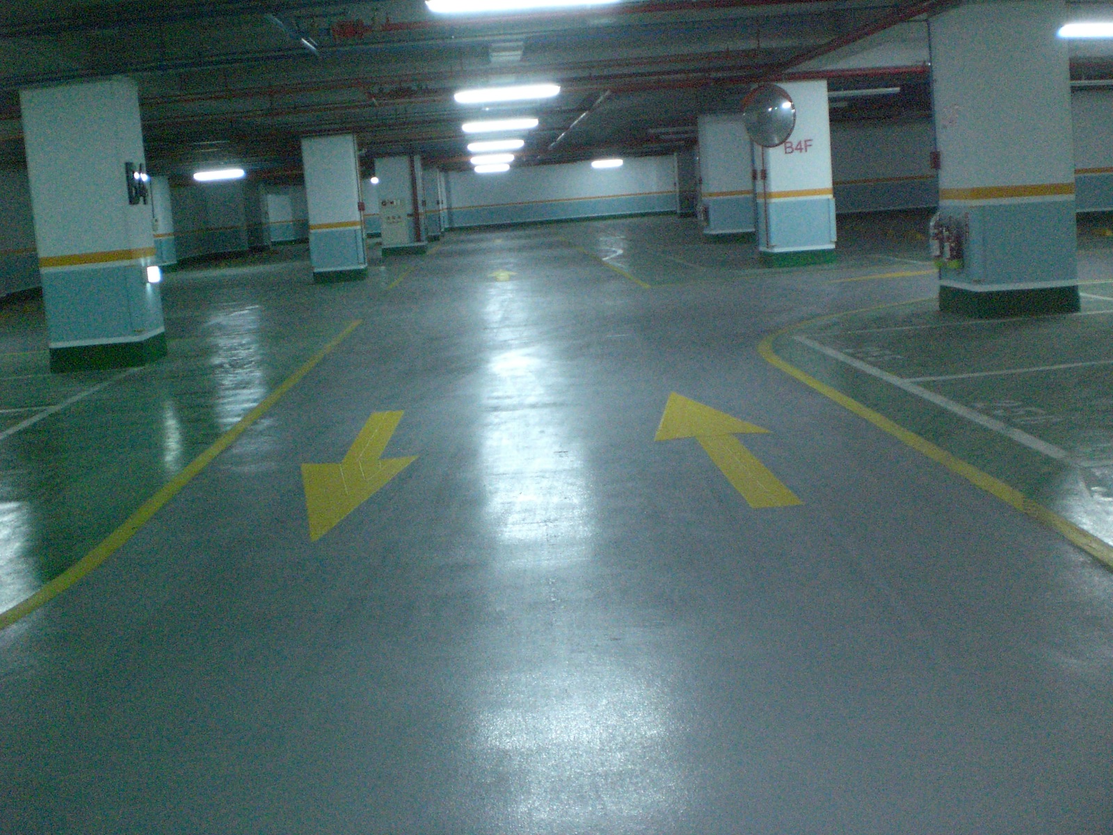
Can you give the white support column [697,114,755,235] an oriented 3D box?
[{"bbox_3d":[3.492,-4.861,25.099,0.916,2.551,0.850,-5,10,-2],"label":"white support column"}]

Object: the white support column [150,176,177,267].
[{"bbox_3d":[-10.845,-5.146,32.746,0.883,2.551,0.858,-5,10,-2],"label":"white support column"}]

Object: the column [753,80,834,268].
[{"bbox_3d":[3.407,-3.479,17.587,0.888,2.551,0.866,-5,10,-2],"label":"column"}]

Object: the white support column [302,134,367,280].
[{"bbox_3d":[-3.997,-3.738,22.144,0.888,2.551,0.851,-5,10,-2],"label":"white support column"}]

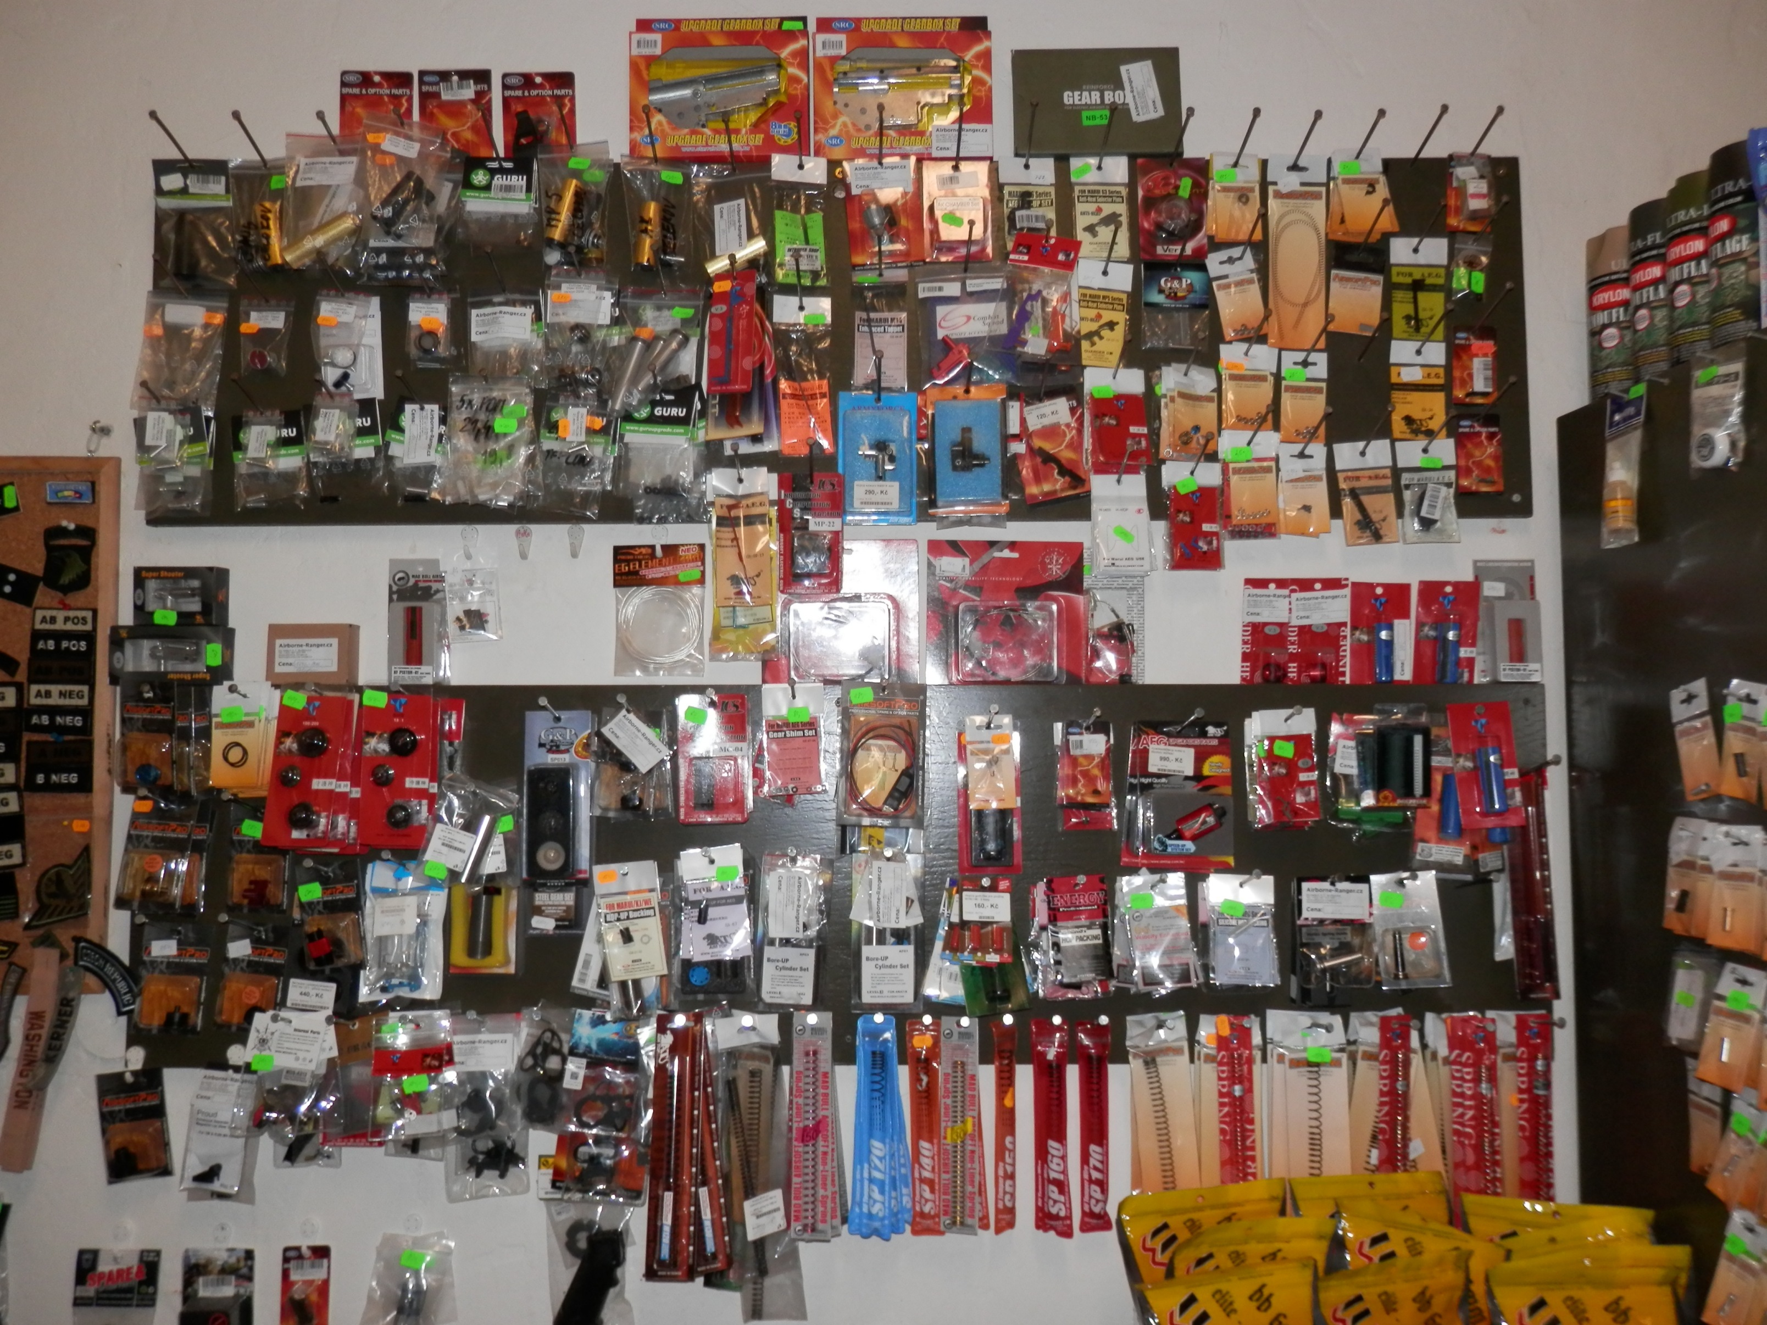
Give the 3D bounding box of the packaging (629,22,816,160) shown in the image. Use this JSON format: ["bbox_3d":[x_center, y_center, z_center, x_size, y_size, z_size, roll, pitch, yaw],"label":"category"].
[{"bbox_3d":[-0.177,-0.631,1.412,0.195,0.168,0.044,0,-4,0],"label":"packaging"}]

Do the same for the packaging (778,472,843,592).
[{"bbox_3d":[-0.077,-0.139,1.358,0.069,0.129,0.018,0,-4,0],"label":"packaging"}]

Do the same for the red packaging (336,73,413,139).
[{"bbox_3d":[-0.567,-0.605,1.422,0.082,0.116,0.022,0,-4,0],"label":"red packaging"}]

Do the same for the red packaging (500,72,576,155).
[{"bbox_3d":[-0.385,-0.604,1.422,0.083,0.116,0.022,0,-4,0],"label":"red packaging"}]

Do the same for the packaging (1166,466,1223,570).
[{"bbox_3d":[0.333,-0.156,1.366,0.063,0.116,0.014,0,-4,0],"label":"packaging"}]

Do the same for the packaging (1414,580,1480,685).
[{"bbox_3d":[0.617,-0.027,1.388,0.067,0.124,0.024,3,-4,0],"label":"packaging"}]

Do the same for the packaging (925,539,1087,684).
[{"bbox_3d":[0.134,-0.052,1.385,0.174,0.165,0.030,0,-4,0],"label":"packaging"}]

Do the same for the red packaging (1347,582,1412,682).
[{"bbox_3d":[0.545,-0.026,1.387,0.067,0.124,0.024,0,-4,0],"label":"red packaging"}]

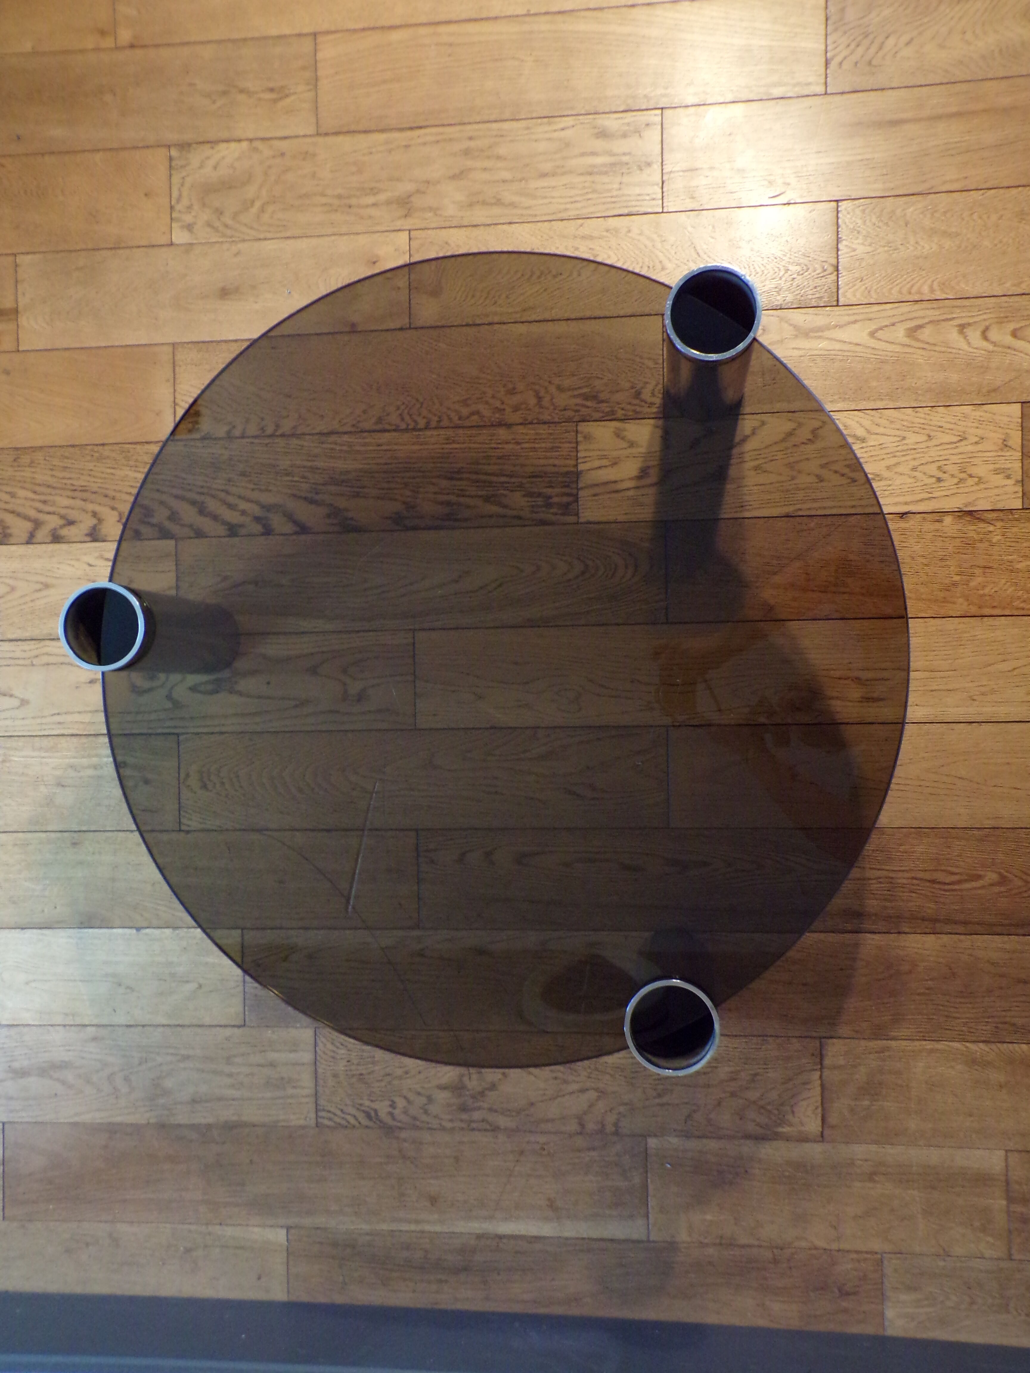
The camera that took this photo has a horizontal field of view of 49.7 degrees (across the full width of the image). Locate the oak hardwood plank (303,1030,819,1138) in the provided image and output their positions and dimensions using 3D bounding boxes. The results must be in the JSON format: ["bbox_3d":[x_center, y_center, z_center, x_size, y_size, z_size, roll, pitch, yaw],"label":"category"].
[{"bbox_3d":[0.058,0.472,1.330,0.600,0.017,0.120,-1,90,7],"label":"oak hardwood plank"}]

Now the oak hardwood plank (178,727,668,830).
[{"bbox_3d":[-0.117,0.113,1.349,0.600,0.017,0.120,-1,90,7],"label":"oak hardwood plank"}]

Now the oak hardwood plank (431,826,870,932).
[{"bbox_3d":[0.192,0.226,1.308,0.620,0.020,0.119,-1,90,7],"label":"oak hardwood plank"}]

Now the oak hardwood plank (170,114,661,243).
[{"bbox_3d":[-0.125,-0.612,1.348,0.600,0.017,0.120,-1,90,7],"label":"oak hardwood plank"}]

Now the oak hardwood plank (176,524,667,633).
[{"bbox_3d":[-0.119,-0.130,1.349,0.600,0.017,0.120,-1,90,7],"label":"oak hardwood plank"}]

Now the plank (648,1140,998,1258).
[{"bbox_3d":[0.358,0.586,1.289,0.403,0.020,0.125,-1,90,7],"label":"plank"}]

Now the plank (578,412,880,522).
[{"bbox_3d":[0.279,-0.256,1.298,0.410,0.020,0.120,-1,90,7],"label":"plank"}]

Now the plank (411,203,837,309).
[{"bbox_3d":[0.124,-0.495,1.320,0.500,0.017,0.120,-1,90,7],"label":"plank"}]

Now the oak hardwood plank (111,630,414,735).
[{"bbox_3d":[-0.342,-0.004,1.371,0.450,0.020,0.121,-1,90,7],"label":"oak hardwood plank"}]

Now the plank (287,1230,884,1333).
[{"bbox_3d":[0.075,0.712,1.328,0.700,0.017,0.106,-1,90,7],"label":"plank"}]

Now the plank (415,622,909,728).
[{"bbox_3d":[0.200,-0.014,1.308,0.640,0.020,0.121,-1,90,7],"label":"plank"}]

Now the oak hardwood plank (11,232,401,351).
[{"bbox_3d":[-0.374,-0.485,1.375,0.500,0.020,0.120,-1,90,7],"label":"oak hardwood plank"}]

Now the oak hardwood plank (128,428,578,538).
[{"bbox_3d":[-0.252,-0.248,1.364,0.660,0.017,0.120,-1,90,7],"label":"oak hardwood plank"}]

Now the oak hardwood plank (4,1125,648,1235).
[{"bbox_3d":[-0.243,0.603,1.365,0.800,0.017,0.120,-1,90,7],"label":"oak hardwood plank"}]

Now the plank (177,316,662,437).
[{"bbox_3d":[-0.122,-0.369,1.345,0.597,0.020,0.121,-1,90,7],"label":"plank"}]

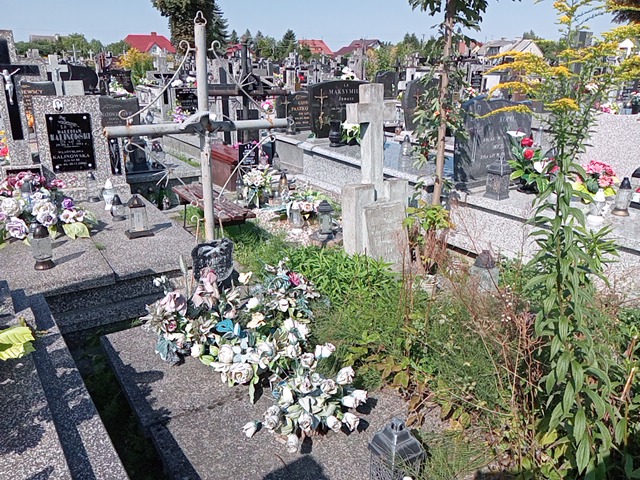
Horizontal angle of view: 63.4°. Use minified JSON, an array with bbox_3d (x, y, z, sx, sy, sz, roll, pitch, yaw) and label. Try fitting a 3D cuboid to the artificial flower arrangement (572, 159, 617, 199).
[{"bbox_3d":[2.358,-0.512,4.450,0.350,0.330,0.320,-12,23,-33],"label":"artificial flower arrangement"}]

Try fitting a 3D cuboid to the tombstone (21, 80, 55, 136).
[{"bbox_3d":[-3.472,-1.580,6.430,0.620,0.720,0.100,-12,21,-33],"label":"tombstone"}]

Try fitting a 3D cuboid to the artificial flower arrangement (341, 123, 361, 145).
[{"bbox_3d":[0.413,-1.352,6.483,0.280,0.290,0.270,-12,23,-33],"label":"artificial flower arrangement"}]

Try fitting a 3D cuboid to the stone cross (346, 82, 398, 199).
[{"bbox_3d":[0.393,-0.748,3.913,0.400,0.830,0.130,-14,21,-32],"label":"stone cross"}]

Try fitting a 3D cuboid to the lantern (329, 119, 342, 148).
[{"bbox_3d":[0.185,-1.279,6.246,0.150,0.305,0.150,-12,23,-33],"label":"lantern"}]

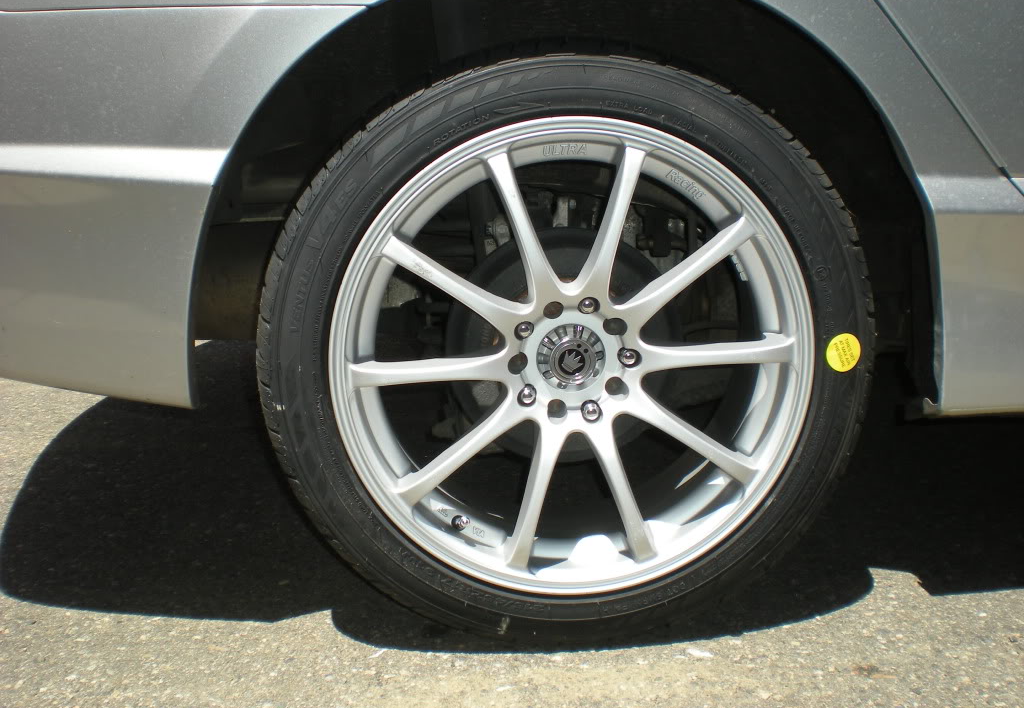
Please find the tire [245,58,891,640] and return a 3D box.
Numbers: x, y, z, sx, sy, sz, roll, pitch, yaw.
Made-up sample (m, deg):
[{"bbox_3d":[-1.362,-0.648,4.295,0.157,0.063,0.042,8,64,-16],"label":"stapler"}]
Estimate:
[{"bbox_3d":[0.055,-0.013,1.208,0.630,0.622,0.215,0,11,-3],"label":"tire"}]

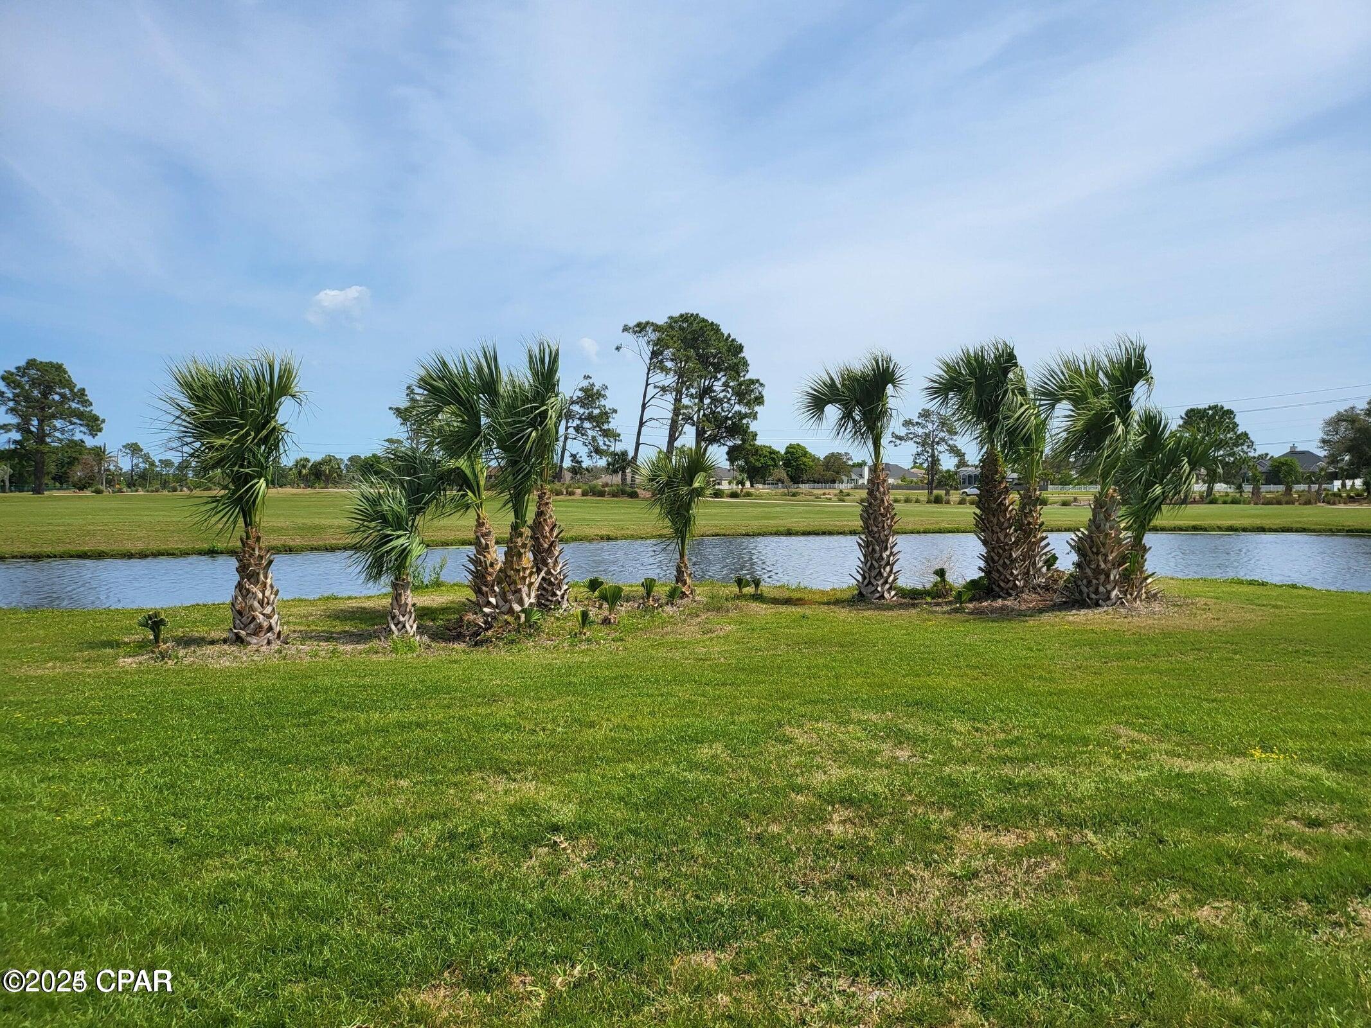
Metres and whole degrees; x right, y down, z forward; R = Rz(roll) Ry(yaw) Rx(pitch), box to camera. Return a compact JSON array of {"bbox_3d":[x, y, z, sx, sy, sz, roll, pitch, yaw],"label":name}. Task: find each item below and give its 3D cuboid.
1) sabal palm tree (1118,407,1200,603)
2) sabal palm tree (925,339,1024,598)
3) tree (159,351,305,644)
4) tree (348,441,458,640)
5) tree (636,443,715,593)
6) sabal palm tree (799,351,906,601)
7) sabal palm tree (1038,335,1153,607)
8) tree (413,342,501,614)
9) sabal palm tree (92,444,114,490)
[{"bbox_3d":[6.518,-0.133,13.087,1.101,2.645,1.212,0,2,0],"label":"sabal palm tree"},{"bbox_3d":[4.118,-0.649,13.562,1.364,3.624,1.432,0,2,0],"label":"sabal palm tree"},{"bbox_3d":[-4.663,-0.165,9.772,1.452,2.946,1.452,0,2,0],"label":"tree"},{"bbox_3d":[-3.032,0.274,10.134,1.130,2.048,1.130,0,2,0],"label":"tree"},{"bbox_3d":[-0.131,0.085,13.664,1.075,2.112,1.075,0,2,0],"label":"tree"},{"bbox_3d":[2.321,-0.536,13.203,1.457,3.397,1.457,0,2,0],"label":"sabal palm tree"},{"bbox_3d":[5.478,-0.572,12.694,1.485,3.546,1.559,0,2,0],"label":"sabal palm tree"},{"bbox_3d":[-2.847,-0.402,11.889,1.092,3.348,1.255,0,2,0],"label":"tree"},{"bbox_3d":[-64.301,-5.206,105.000,2.295,4.986,2.525,0,2,0],"label":"sabal palm tree"}]

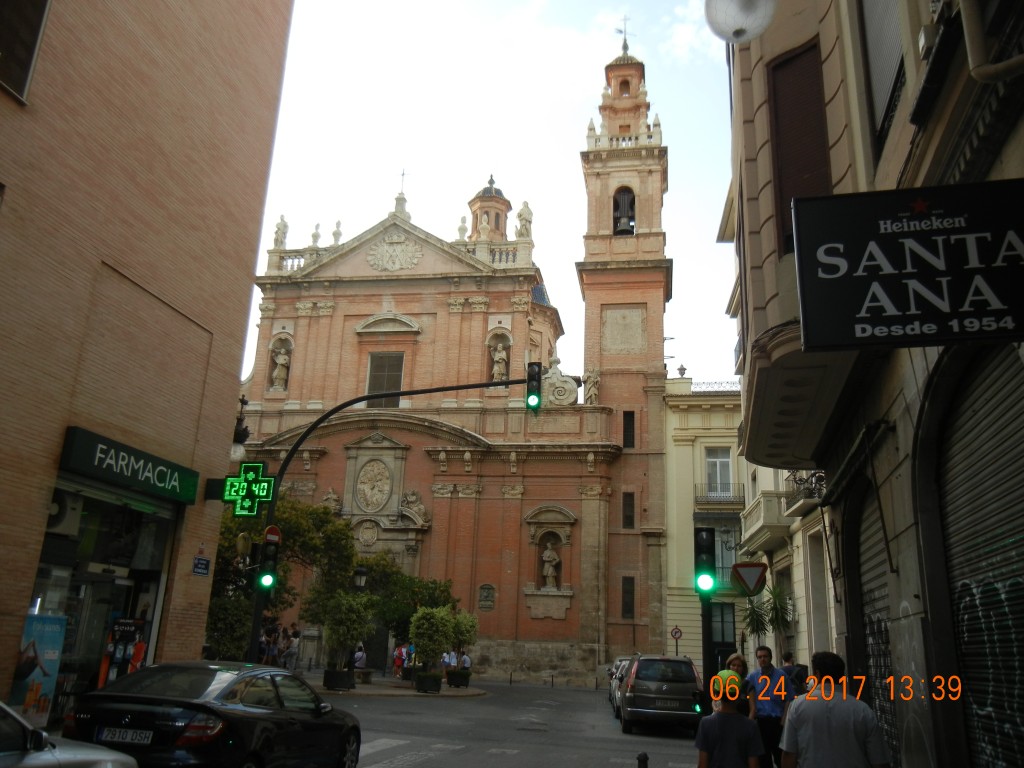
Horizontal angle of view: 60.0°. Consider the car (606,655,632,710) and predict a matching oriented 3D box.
[{"bbox_3d":[3.977,9.303,27.110,1.780,1.560,4.300,1,-17,5],"label":"car"}]

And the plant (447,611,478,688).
[{"bbox_3d":[-2.239,11.518,38.606,1.500,3.192,1.500,-1,-17,12],"label":"plant"}]

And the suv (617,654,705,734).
[{"bbox_3d":[3.520,7.507,21.508,1.830,1.680,4.590,1,-17,5],"label":"suv"}]

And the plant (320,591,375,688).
[{"bbox_3d":[-5.451,8.481,29.232,1.700,3.050,1.650,0,-17,8],"label":"plant"}]

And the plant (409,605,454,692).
[{"bbox_3d":[-3.002,9.781,32.706,1.600,3.004,1.600,-1,-17,12],"label":"plant"}]

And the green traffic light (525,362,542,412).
[{"bbox_3d":[0.394,0.064,16.259,0.280,0.900,0.340,-1,-17,10],"label":"green traffic light"}]

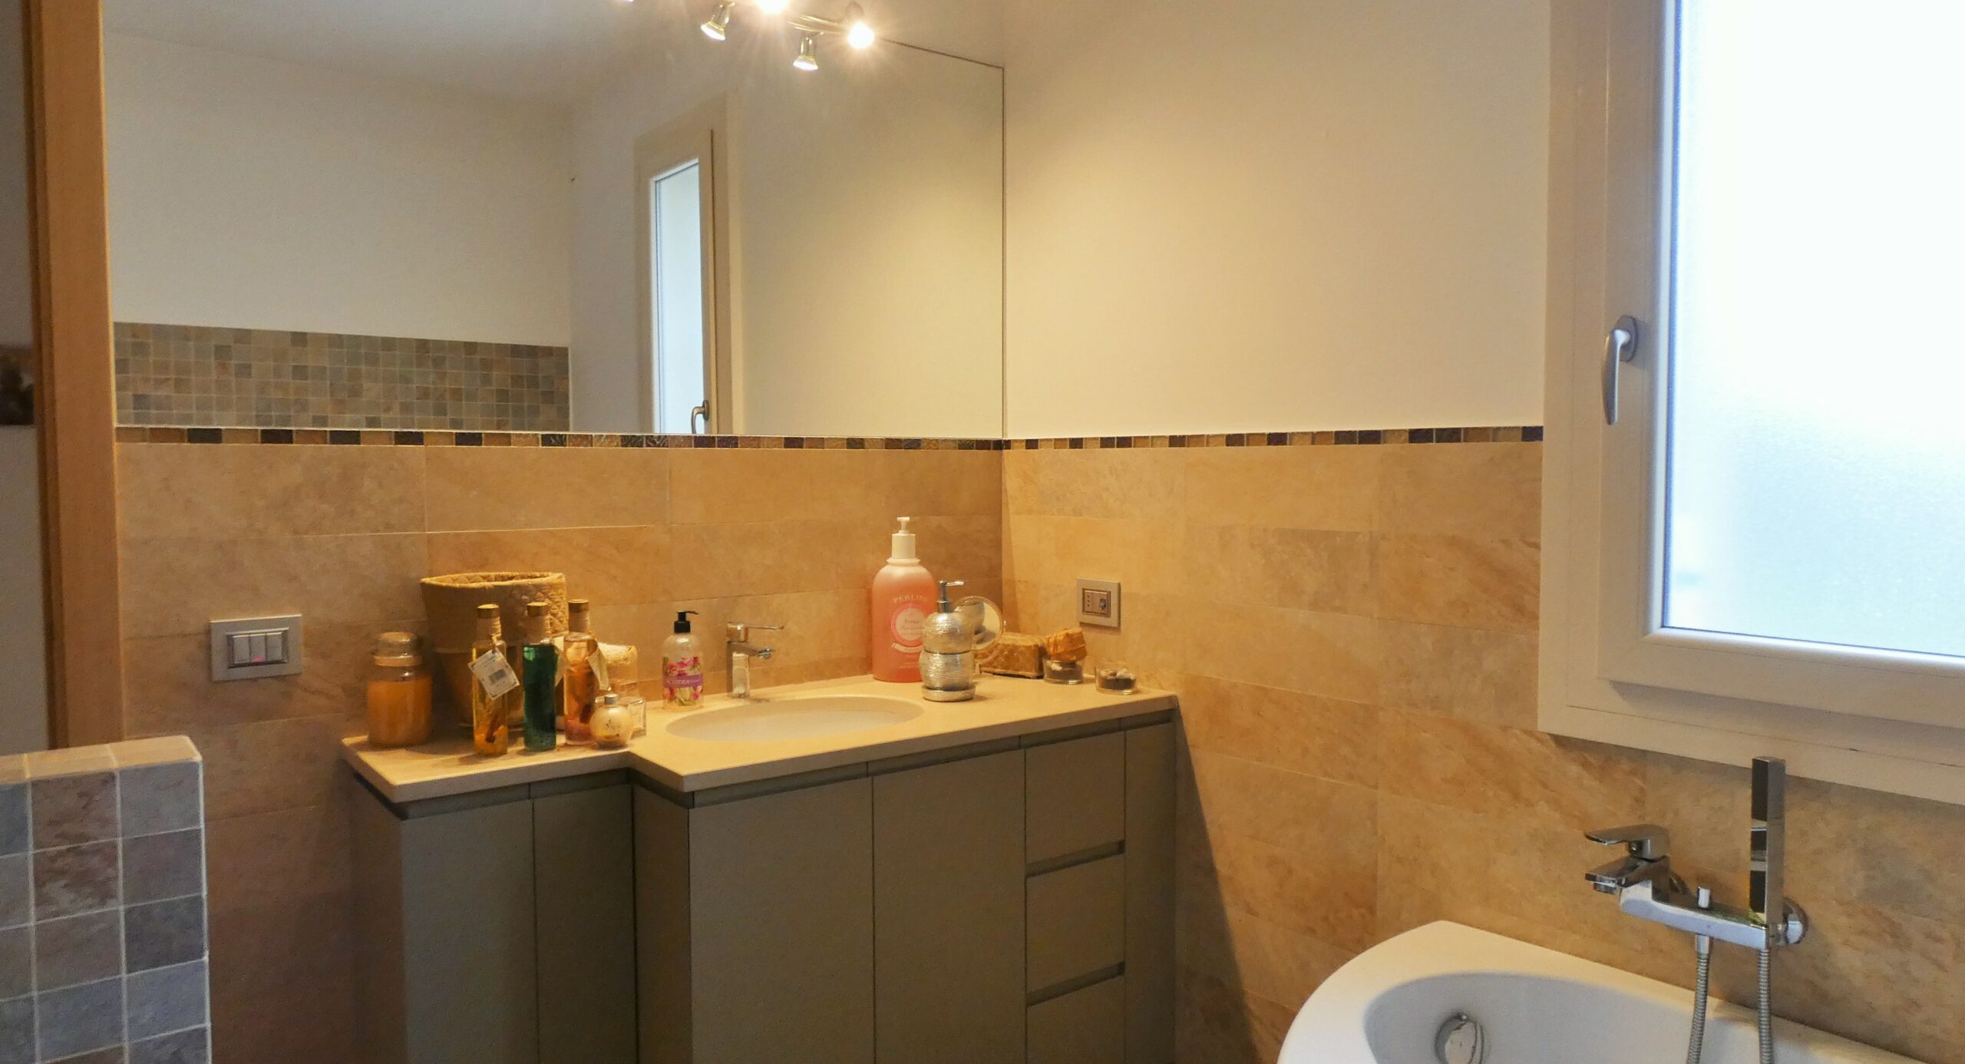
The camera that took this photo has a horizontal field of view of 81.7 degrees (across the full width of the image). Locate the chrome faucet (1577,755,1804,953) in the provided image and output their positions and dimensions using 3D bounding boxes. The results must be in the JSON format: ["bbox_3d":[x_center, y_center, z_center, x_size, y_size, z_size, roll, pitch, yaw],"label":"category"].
[{"bbox_3d":[1.005,0.436,1.598,0.170,0.265,0.235,-3,4,-41],"label":"chrome faucet"}]

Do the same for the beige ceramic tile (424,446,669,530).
[{"bbox_3d":[-0.819,-0.083,2.168,0.449,0.156,0.010,-2,4,-35],"label":"beige ceramic tile"}]

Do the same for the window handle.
[{"bbox_3d":[0.907,-0.232,1.621,0.060,0.158,0.034,-3,4,-41],"label":"window handle"}]

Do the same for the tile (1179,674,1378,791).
[{"bbox_3d":[0.572,0.380,2.221,0.010,0.156,0.444,-3,4,-41],"label":"tile"}]

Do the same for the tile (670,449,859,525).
[{"bbox_3d":[-0.442,-0.096,2.368,0.430,0.150,0.010,-2,4,-34],"label":"tile"}]

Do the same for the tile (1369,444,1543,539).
[{"bbox_3d":[0.807,-0.072,1.929,0.010,0.156,0.287,-3,4,-41],"label":"tile"}]

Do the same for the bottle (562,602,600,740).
[{"bbox_3d":[-0.682,0.236,1.919,0.060,0.243,0.060,-1,3,-20],"label":"bottle"}]

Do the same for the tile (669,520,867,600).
[{"bbox_3d":[-0.450,0.058,2.435,0.457,0.156,0.010,-2,4,-35],"label":"tile"}]

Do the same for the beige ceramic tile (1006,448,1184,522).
[{"bbox_3d":[0.234,-0.104,2.494,0.010,0.150,0.510,-3,4,-41],"label":"beige ceramic tile"}]

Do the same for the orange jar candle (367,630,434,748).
[{"bbox_3d":[-1.005,0.268,1.953,0.102,0.189,0.102,-2,4,-35],"label":"orange jar candle"}]

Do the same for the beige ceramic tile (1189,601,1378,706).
[{"bbox_3d":[0.572,0.225,2.211,0.010,0.156,0.440,-3,4,-41],"label":"beige ceramic tile"}]

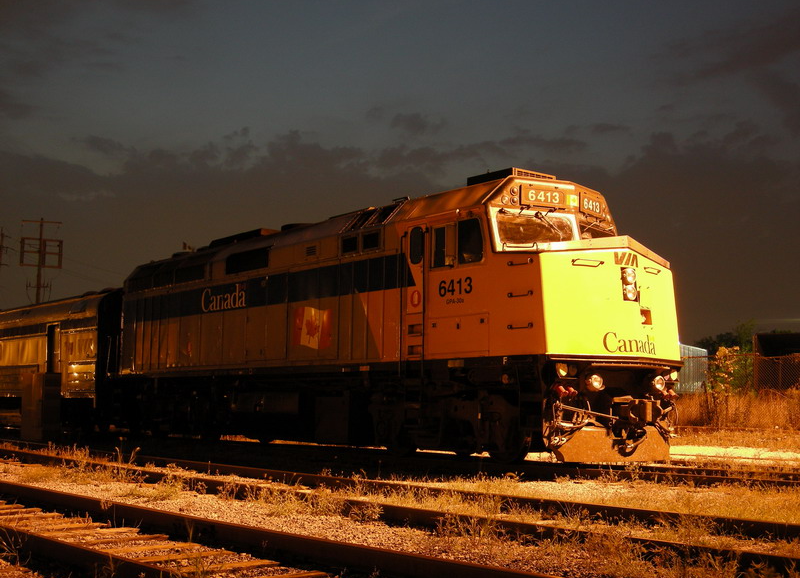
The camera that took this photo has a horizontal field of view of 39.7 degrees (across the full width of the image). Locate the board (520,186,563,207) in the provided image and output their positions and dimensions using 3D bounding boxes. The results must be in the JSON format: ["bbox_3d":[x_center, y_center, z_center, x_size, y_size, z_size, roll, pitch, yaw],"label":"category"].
[{"bbox_3d":[2.308,-1.482,17.964,0.815,0.327,0.060,3,-7,-23],"label":"board"}]

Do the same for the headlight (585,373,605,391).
[{"bbox_3d":[2.896,1.386,16.601,0.240,0.240,0.160,5,-8,-37],"label":"headlight"}]

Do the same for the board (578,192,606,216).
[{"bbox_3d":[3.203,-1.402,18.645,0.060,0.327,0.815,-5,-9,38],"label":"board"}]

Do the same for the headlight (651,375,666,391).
[{"bbox_3d":[4.029,1.488,17.464,0.240,0.240,0.160,5,-8,-37],"label":"headlight"}]

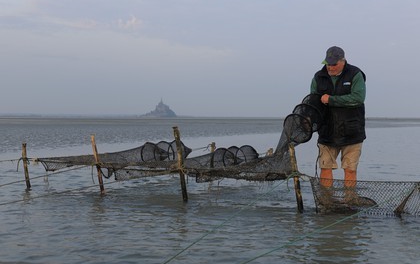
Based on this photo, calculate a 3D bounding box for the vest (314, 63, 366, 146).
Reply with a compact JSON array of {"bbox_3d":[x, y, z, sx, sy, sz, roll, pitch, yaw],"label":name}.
[{"bbox_3d":[1.208,-0.255,5.400,0.500,0.760,0.330,1,2,28],"label":"vest"}]

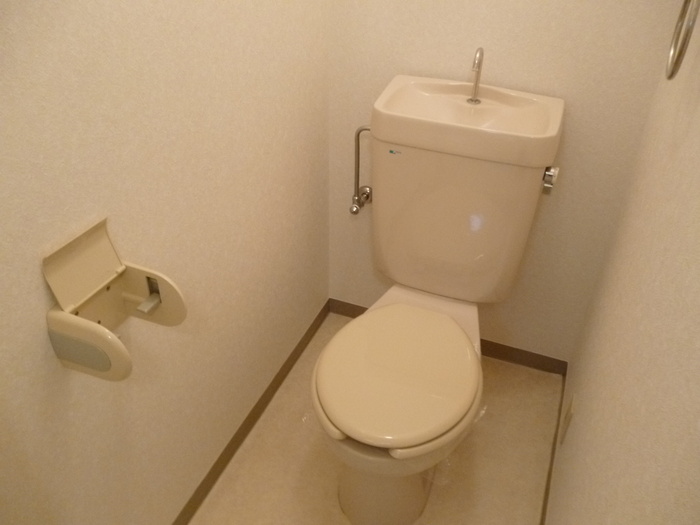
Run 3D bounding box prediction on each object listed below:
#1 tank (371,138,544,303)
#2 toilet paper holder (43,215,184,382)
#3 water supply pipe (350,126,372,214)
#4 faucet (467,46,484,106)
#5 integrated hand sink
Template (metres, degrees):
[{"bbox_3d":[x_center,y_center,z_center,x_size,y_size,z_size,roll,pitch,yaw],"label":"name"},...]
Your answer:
[{"bbox_3d":[0.272,-0.137,1.463,0.398,0.420,0.235,14,38,18],"label":"tank"},{"bbox_3d":[-0.352,0.061,0.878,0.125,0.198,0.166,14,38,18],"label":"toilet paper holder"},{"bbox_3d":[0.064,-0.260,1.594,0.113,0.274,0.102,14,38,18],"label":"water supply pipe"},{"bbox_3d":[0.299,-0.438,1.337,0.038,0.137,0.070,14,38,18],"label":"faucet"},{"bbox_3d":[0.267,-0.334,1.322,0.420,0.076,0.256,14,38,18],"label":"integrated hand sink"}]

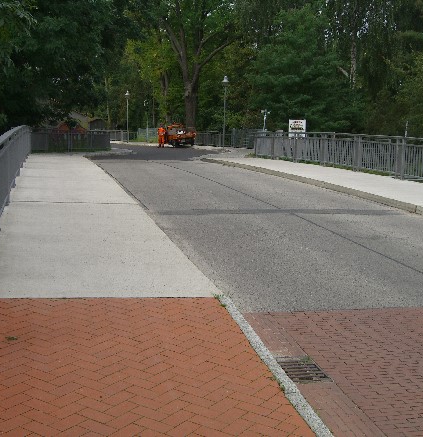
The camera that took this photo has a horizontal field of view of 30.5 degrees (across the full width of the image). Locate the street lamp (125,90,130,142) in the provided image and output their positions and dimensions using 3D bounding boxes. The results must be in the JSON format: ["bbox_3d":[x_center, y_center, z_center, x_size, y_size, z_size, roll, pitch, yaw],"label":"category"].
[{"bbox_3d":[-7.870,-9.600,73.000,0.450,4.950,0.450,0,7,0],"label":"street lamp"}]

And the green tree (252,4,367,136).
[{"bbox_3d":[6.200,-9.000,50.500,7.600,9.600,7.400,0,7,0],"label":"green tree"}]

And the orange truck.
[{"bbox_3d":[-2.440,-6.300,58.800,1.750,1.850,4.800,-2,7,-13],"label":"orange truck"}]

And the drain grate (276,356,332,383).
[{"bbox_3d":[0.548,0.980,4.930,0.320,0.040,0.480,-2,10,-12],"label":"drain grate"}]

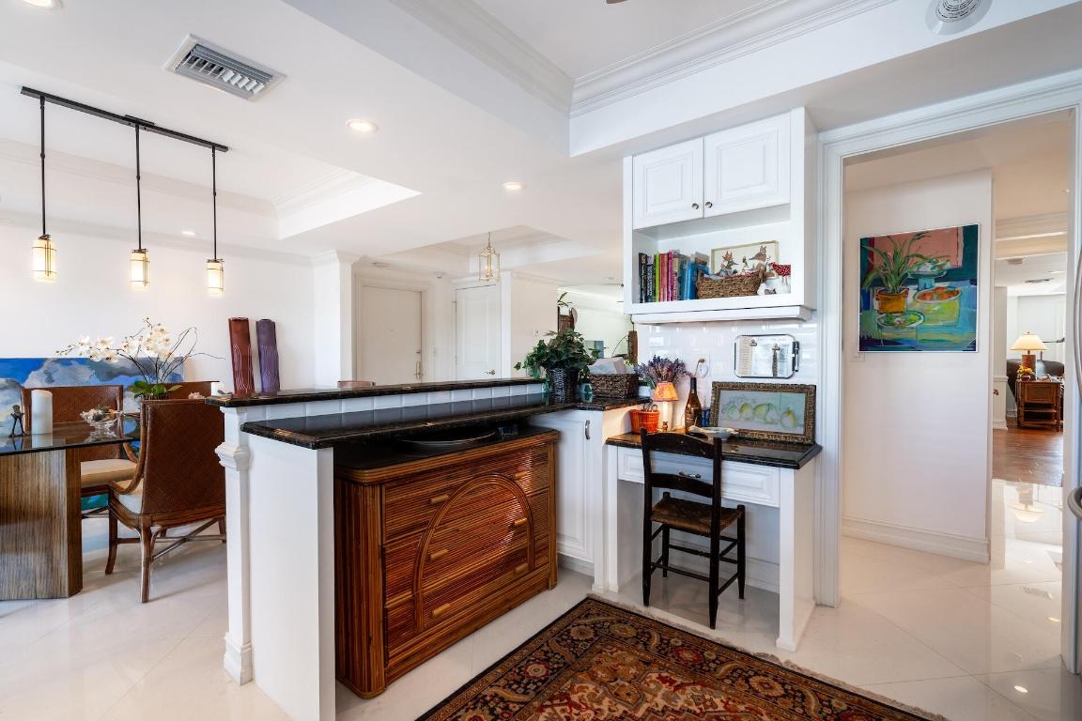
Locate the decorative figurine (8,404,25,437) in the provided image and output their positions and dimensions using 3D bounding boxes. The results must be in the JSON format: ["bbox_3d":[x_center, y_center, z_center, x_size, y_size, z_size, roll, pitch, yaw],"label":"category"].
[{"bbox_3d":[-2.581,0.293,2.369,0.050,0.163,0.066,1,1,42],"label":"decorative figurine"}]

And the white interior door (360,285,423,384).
[{"bbox_3d":[-1.882,0.106,6.152,0.050,2.040,0.900,0,1,38],"label":"white interior door"}]

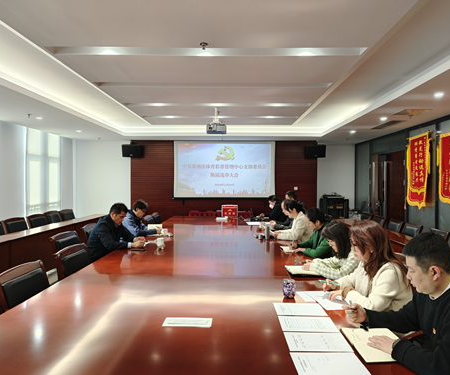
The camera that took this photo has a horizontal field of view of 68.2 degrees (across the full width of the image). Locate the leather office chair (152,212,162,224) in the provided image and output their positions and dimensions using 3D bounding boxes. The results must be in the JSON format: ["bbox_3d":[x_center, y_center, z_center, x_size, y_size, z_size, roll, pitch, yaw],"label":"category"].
[{"bbox_3d":[-1.036,0.965,6.280,0.580,0.960,0.500,0,1,1],"label":"leather office chair"}]

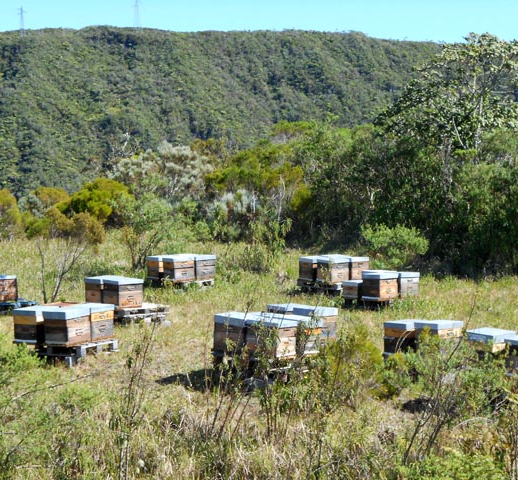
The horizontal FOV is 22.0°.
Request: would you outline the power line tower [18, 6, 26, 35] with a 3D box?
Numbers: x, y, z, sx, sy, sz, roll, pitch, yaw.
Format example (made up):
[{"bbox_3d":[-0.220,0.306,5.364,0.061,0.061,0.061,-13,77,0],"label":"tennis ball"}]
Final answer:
[{"bbox_3d":[-220.237,-203.803,1236.000,7.500,26.000,4.500,-2,3,-21],"label":"power line tower"}]

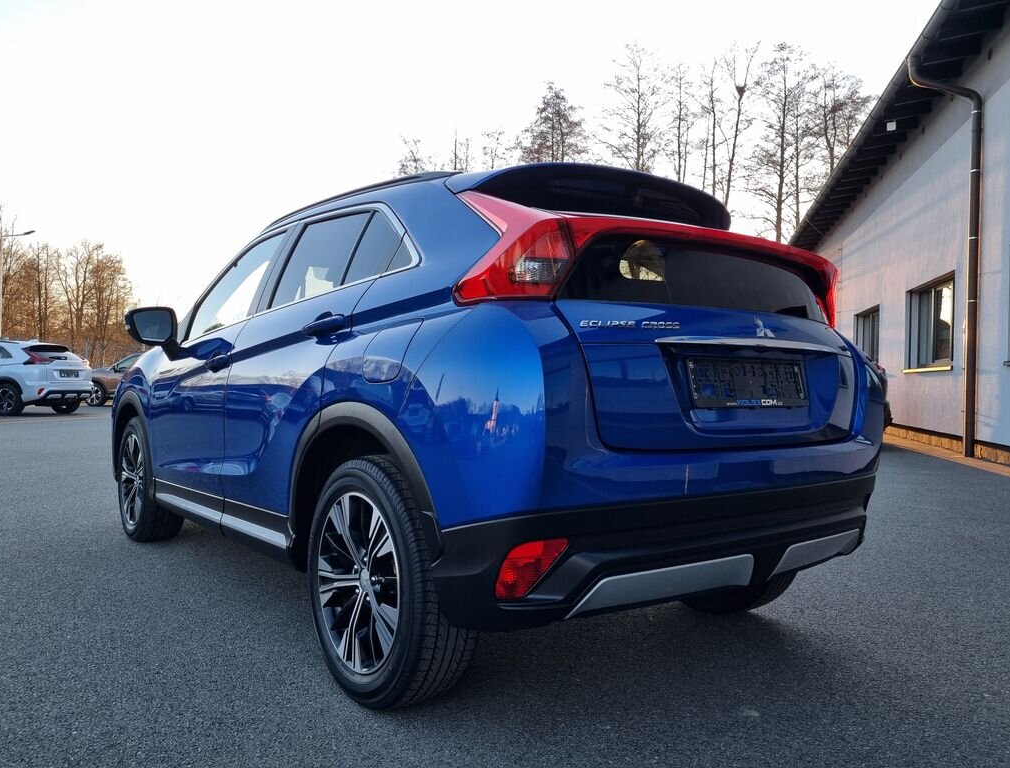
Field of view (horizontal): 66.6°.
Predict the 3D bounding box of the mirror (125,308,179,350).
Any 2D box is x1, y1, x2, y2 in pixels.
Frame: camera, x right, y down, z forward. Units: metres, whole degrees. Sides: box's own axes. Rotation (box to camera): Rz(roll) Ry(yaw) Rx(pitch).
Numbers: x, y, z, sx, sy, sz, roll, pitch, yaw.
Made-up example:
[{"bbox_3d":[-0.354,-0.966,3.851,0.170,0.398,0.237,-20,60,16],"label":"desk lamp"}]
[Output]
[{"bbox_3d":[-1.623,-0.255,3.505,0.240,0.190,0.160,1,0,-38],"label":"mirror"}]

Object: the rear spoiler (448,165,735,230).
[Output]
[{"bbox_3d":[0.349,-0.620,2.576,1.200,0.150,0.360,1,0,-38],"label":"rear spoiler"}]

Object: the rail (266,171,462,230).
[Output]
[{"bbox_3d":[-0.632,-0.669,2.896,0.060,0.100,1.580,1,0,-38],"label":"rail"}]

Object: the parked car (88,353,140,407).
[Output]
[{"bbox_3d":[-10.980,-0.150,23.850,4.400,1.670,1.830,1,0,14],"label":"parked car"}]

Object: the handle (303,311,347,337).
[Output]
[{"bbox_3d":[-0.522,-0.161,2.247,0.055,0.055,0.280,1,0,-38],"label":"handle"}]

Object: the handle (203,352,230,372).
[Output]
[{"bbox_3d":[-1.125,-0.075,3.032,0.055,0.055,0.280,1,0,-38],"label":"handle"}]

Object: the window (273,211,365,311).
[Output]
[{"bbox_3d":[-0.654,-0.438,2.672,0.045,0.340,0.620,25,-14,-35],"label":"window"}]

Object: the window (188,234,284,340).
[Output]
[{"bbox_3d":[-1.174,-0.409,3.345,0.050,0.450,0.870,25,-14,-35],"label":"window"}]

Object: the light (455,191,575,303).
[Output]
[{"bbox_3d":[-0.028,-0.360,1.963,0.340,0.340,0.380,1,0,-38],"label":"light"}]

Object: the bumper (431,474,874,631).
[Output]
[{"bbox_3d":[0.630,0.424,2.195,1.790,0.300,0.360,1,0,-38],"label":"bumper"}]

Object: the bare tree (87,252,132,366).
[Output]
[{"bbox_3d":[-22.100,-3.400,43.000,2.800,8.000,2.800,1,0,0],"label":"bare tree"}]

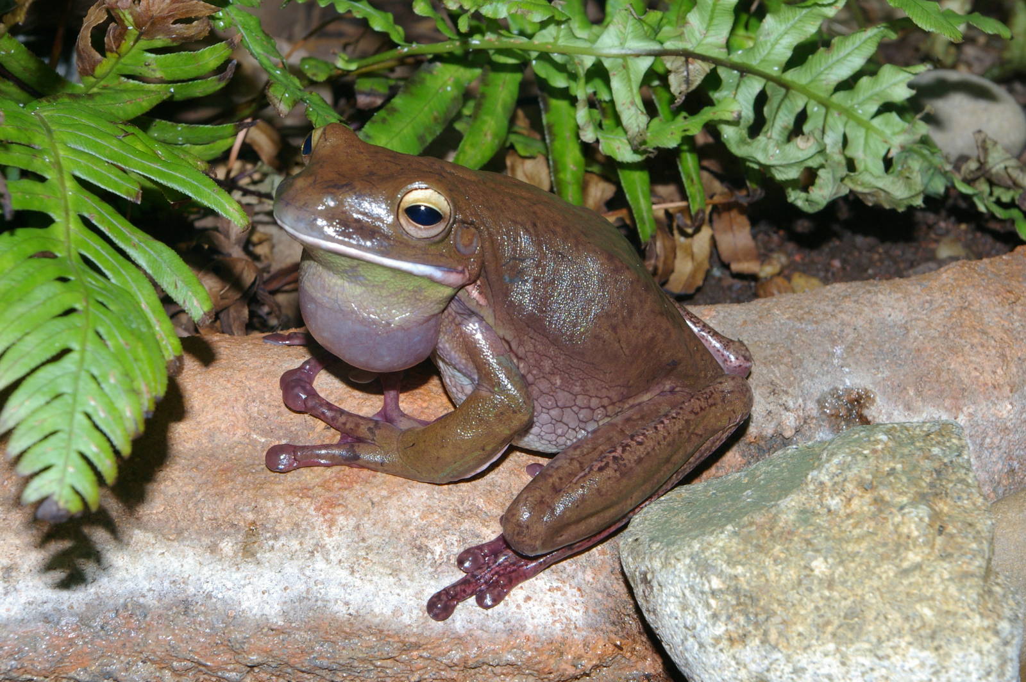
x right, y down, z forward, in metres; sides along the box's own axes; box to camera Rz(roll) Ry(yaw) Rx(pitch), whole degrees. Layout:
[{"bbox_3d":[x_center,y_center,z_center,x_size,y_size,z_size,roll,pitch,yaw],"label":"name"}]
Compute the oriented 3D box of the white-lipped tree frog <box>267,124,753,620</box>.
[{"bbox_3d":[-0.001,-0.002,0.400,0.084,0.061,0.074,-11,36,-15],"label":"white-lipped tree frog"}]

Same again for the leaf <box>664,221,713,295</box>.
[{"bbox_3d":[0.041,-0.019,0.550,0.009,0.006,0.018,5,77,4],"label":"leaf"}]

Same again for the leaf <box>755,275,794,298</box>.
[{"bbox_3d":[0.062,-0.013,0.557,0.009,0.005,0.009,0,35,0],"label":"leaf"}]

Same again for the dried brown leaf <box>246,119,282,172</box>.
[{"bbox_3d":[-0.064,-0.051,0.600,0.008,0.015,0.007,-24,-3,-4],"label":"dried brown leaf"}]

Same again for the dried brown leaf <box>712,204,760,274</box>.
[{"bbox_3d":[0.053,-0.024,0.560,0.010,0.006,0.018,-11,76,6],"label":"dried brown leaf"}]

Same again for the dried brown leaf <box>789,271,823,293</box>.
[{"bbox_3d":[0.070,-0.014,0.560,0.009,0.005,0.009,0,35,0],"label":"dried brown leaf"}]

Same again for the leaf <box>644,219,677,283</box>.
[{"bbox_3d":[0.035,-0.021,0.550,0.007,0.006,0.018,-4,77,4],"label":"leaf"}]

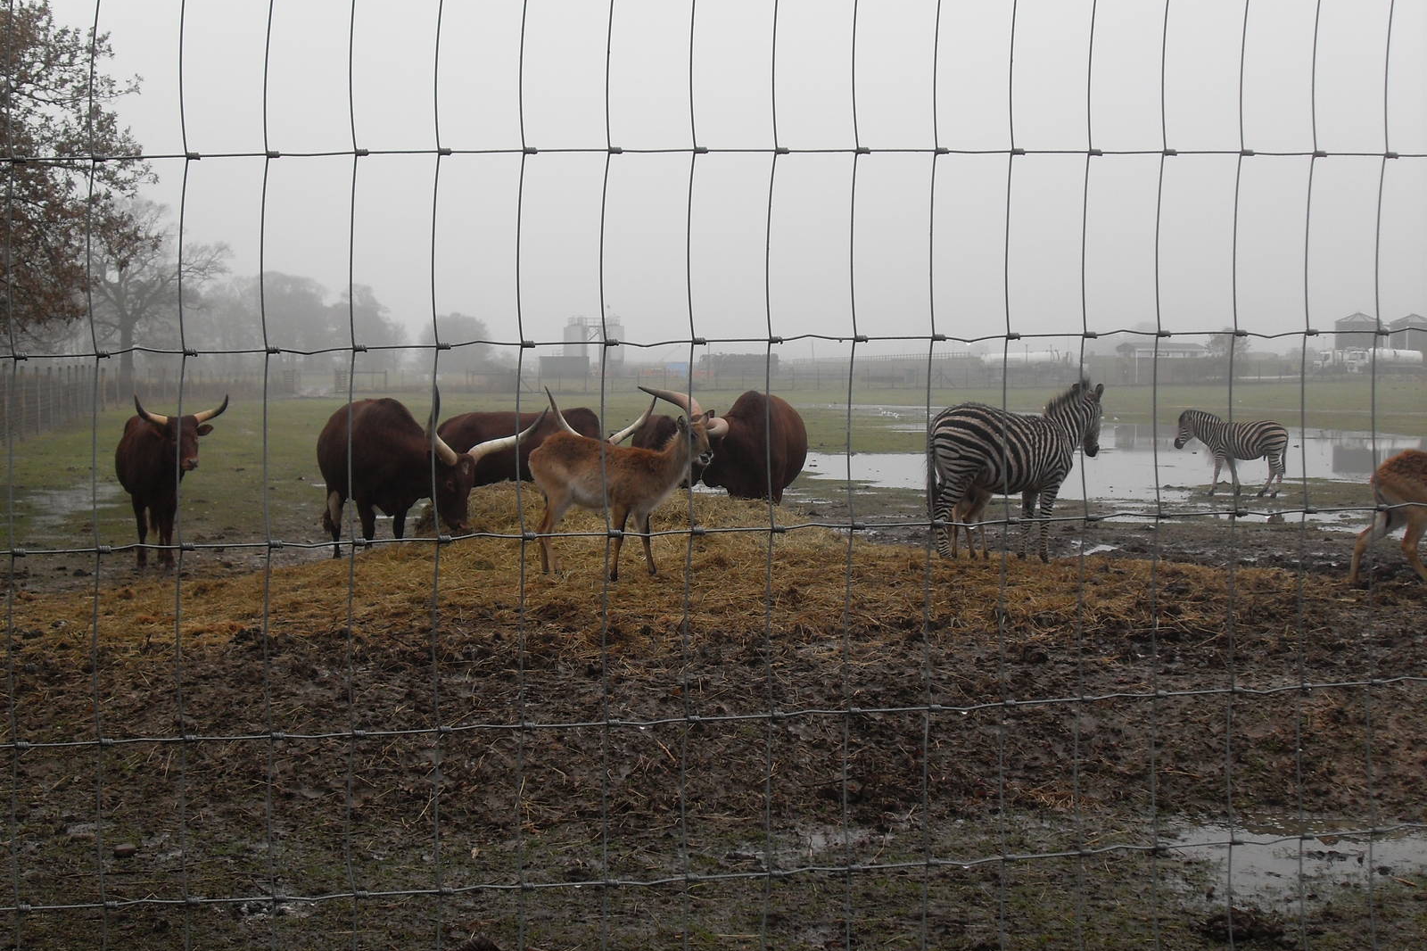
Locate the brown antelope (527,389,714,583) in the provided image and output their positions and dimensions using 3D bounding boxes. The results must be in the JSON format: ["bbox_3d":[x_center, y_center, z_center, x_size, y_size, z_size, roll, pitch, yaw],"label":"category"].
[{"bbox_3d":[-0.641,0.127,12.000,1.280,1.200,0.380,1,4,22],"label":"brown antelope"}]

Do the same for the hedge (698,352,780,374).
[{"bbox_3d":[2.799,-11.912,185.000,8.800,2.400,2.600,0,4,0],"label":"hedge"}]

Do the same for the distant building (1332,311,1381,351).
[{"bbox_3d":[94.907,-19.868,255.000,7.100,8.700,7.100,0,4,0],"label":"distant building"}]

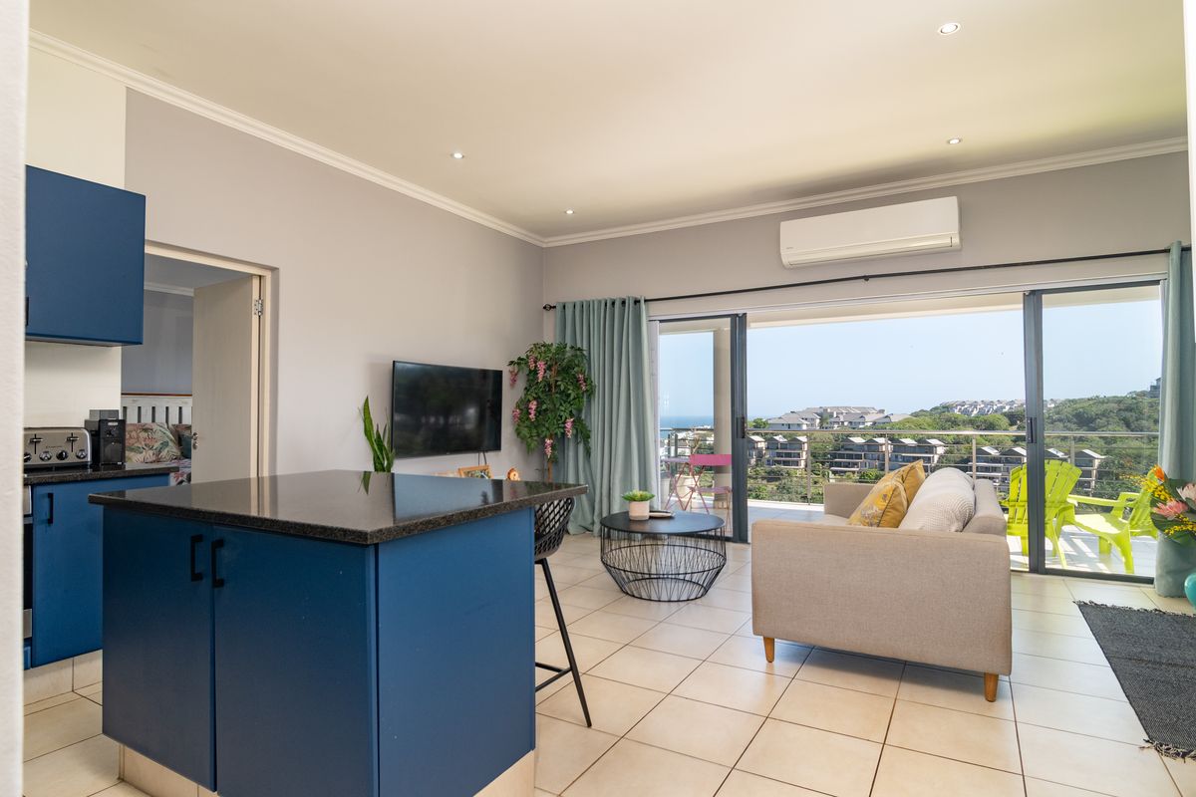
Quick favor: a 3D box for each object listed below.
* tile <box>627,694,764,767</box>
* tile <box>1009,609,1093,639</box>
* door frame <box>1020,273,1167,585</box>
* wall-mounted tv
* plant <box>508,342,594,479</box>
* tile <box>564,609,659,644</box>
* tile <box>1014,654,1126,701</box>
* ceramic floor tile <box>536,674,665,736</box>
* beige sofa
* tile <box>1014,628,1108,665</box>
[{"bbox_3d":[0.363,1.201,2.299,0.396,0.010,0.396,-1,-2,30],"label":"tile"},{"bbox_3d":[2.412,1.214,3.421,0.395,0.010,0.395,-1,-2,30],"label":"tile"},{"bbox_3d":[3.373,0.218,4.303,0.760,2.020,0.100,-1,-2,30],"label":"door frame"},{"bbox_3d":[-1.192,0.099,5.083,0.070,0.710,1.235,-1,-2,30],"label":"wall-mounted tv"},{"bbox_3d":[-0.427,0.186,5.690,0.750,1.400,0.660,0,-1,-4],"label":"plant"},{"bbox_3d":[0.079,1.234,3.393,0.396,0.010,0.396,-1,-2,30],"label":"tile"},{"bbox_3d":[2.009,1.200,2.731,0.395,0.010,0.395,-1,-2,30],"label":"tile"},{"bbox_3d":[0.018,1.210,2.499,0.400,0.010,0.400,-1,-2,30],"label":"ceramic floor tile"},{"bbox_3d":[1.631,0.853,3.482,1.000,0.732,1.990,-1,-2,30],"label":"beige sofa"},{"bbox_3d":[2.209,1.208,3.069,0.396,0.010,0.396,-1,-2,30],"label":"tile"}]

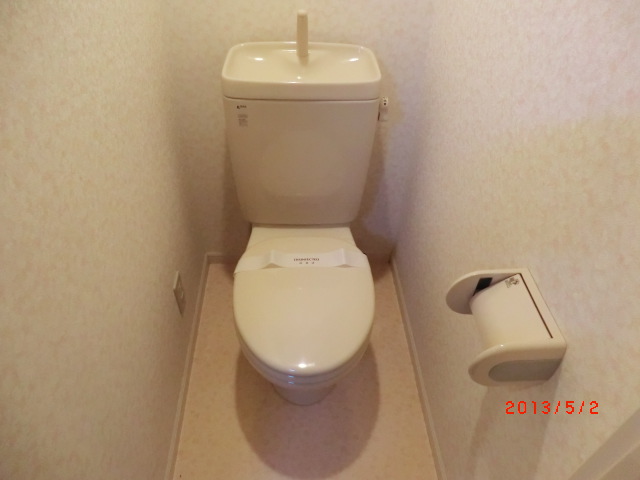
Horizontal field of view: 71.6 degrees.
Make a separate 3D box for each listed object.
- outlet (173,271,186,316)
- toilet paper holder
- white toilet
[{"bbox_3d":[-0.429,0.168,1.379,0.011,0.128,0.069,-1,42,-2],"label":"outlet"},{"bbox_3d":[0.283,0.136,0.708,0.122,0.107,0.143,-1,42,-2],"label":"toilet paper holder"},{"bbox_3d":[-0.046,0.027,1.259,0.400,0.882,0.760,-1,42,-2],"label":"white toilet"}]

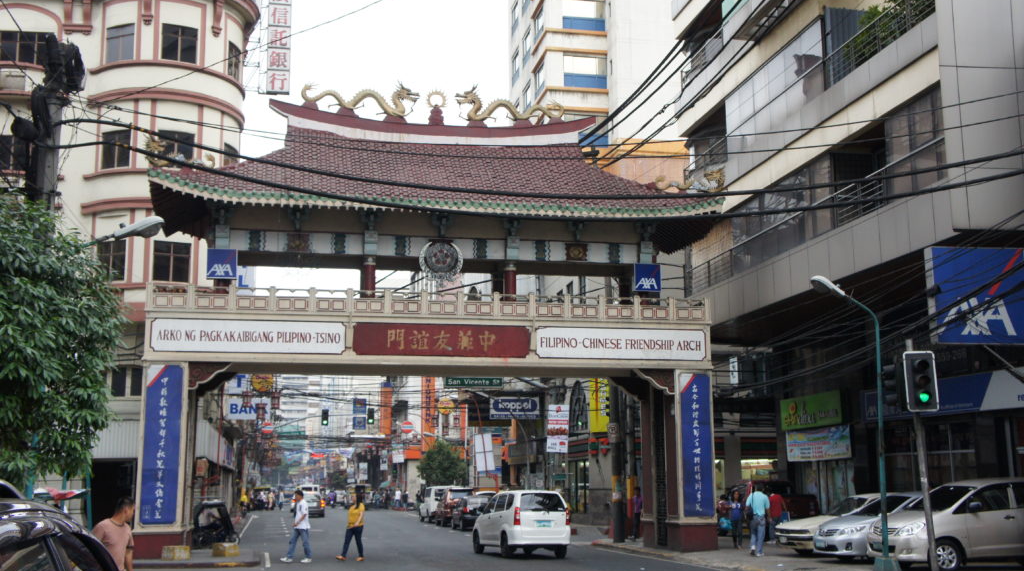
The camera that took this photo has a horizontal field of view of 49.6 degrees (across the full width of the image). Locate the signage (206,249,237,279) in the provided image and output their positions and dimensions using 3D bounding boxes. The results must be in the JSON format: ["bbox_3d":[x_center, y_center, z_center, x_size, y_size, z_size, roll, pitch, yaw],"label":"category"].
[{"bbox_3d":[-6.906,-0.507,26.452,0.720,0.710,0.080,2,-10,-12],"label":"signage"}]

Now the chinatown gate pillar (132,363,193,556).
[{"bbox_3d":[-8.686,4.441,28.015,1.112,4.650,2.850,2,-11,-12],"label":"chinatown gate pillar"}]

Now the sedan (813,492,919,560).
[{"bbox_3d":[9.028,5.476,25.306,4.540,1.480,1.760,3,-11,-19],"label":"sedan"}]

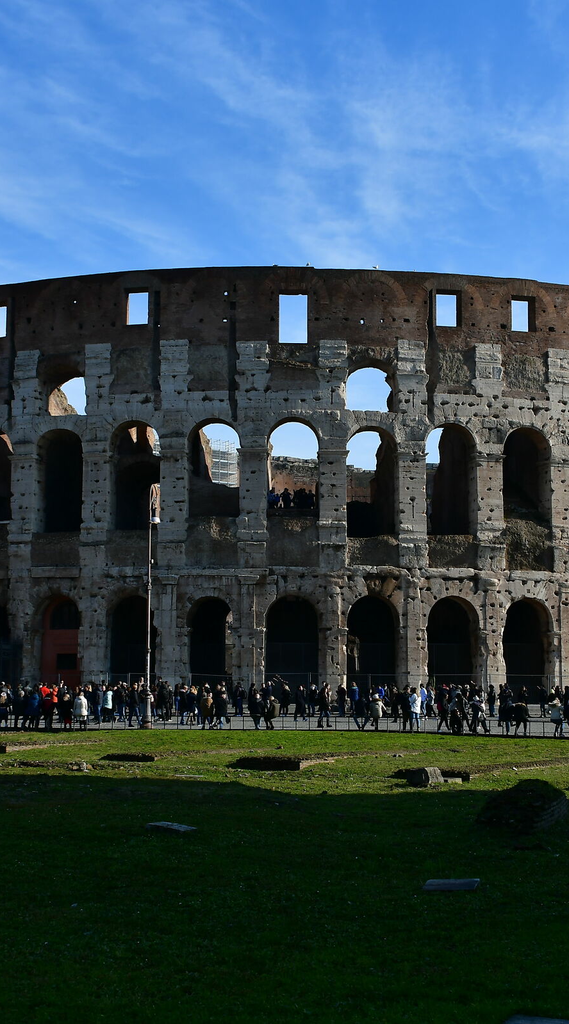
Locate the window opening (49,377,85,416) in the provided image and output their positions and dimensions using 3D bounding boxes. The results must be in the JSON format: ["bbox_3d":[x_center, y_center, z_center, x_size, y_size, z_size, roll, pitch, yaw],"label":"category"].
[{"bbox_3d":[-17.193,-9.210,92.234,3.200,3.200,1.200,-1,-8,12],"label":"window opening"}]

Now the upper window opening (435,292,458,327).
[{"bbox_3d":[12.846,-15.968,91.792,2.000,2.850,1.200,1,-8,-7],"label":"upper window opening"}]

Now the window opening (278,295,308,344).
[{"bbox_3d":[0.614,-13.002,78.138,1.942,3.546,0.900,0,-7,0],"label":"window opening"}]

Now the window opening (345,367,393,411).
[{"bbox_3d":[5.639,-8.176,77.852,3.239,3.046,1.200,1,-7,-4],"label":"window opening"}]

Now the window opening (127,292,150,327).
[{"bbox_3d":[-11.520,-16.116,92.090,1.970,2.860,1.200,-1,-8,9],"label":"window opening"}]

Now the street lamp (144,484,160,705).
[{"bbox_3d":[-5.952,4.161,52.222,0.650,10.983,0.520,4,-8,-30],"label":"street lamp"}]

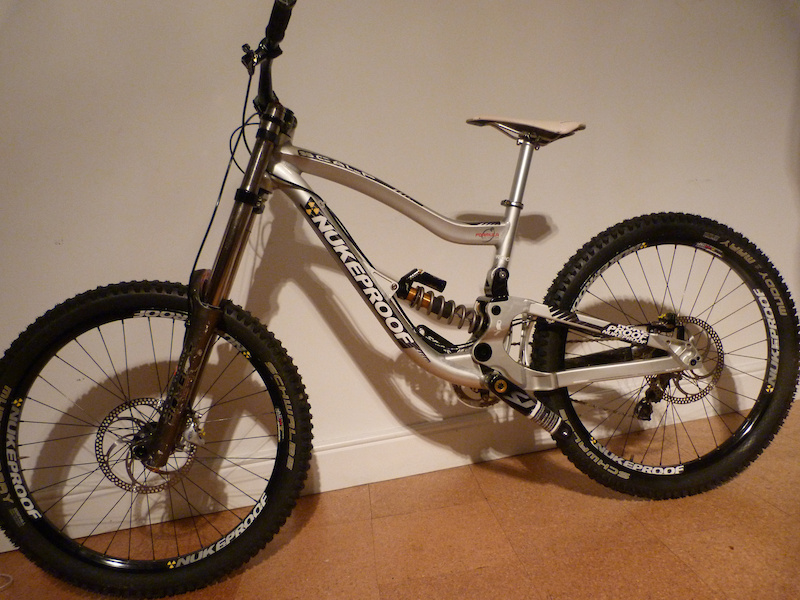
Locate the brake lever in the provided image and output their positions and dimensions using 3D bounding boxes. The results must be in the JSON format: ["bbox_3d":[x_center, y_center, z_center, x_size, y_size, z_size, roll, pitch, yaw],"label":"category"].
[{"bbox_3d":[-0.255,-0.437,1.018,0.076,0.050,0.120,-8,2,-6],"label":"brake lever"}]

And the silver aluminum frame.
[{"bbox_3d":[0.183,-0.094,1.327,0.920,0.645,0.180,-8,2,-6],"label":"silver aluminum frame"}]

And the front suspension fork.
[{"bbox_3d":[-0.396,-0.042,1.263,0.125,0.800,0.205,17,-1,-9],"label":"front suspension fork"}]

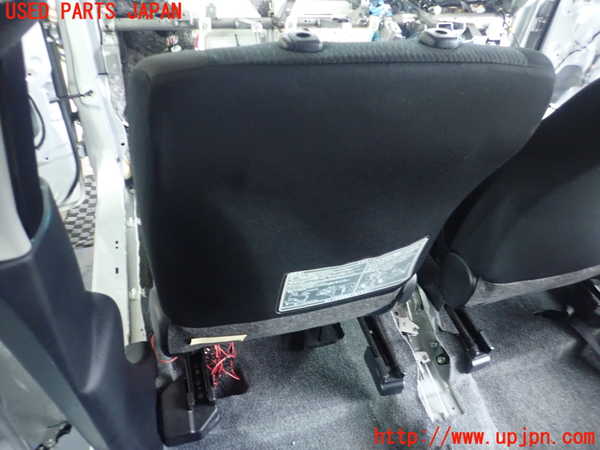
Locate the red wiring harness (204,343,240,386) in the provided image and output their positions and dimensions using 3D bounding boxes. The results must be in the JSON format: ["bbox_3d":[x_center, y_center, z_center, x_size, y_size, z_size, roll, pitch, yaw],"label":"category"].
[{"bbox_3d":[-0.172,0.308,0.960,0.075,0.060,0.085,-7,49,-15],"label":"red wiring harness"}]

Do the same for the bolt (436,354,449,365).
[{"bbox_3d":[0.335,0.317,1.020,0.023,0.014,0.023,-7,49,-15],"label":"bolt"}]

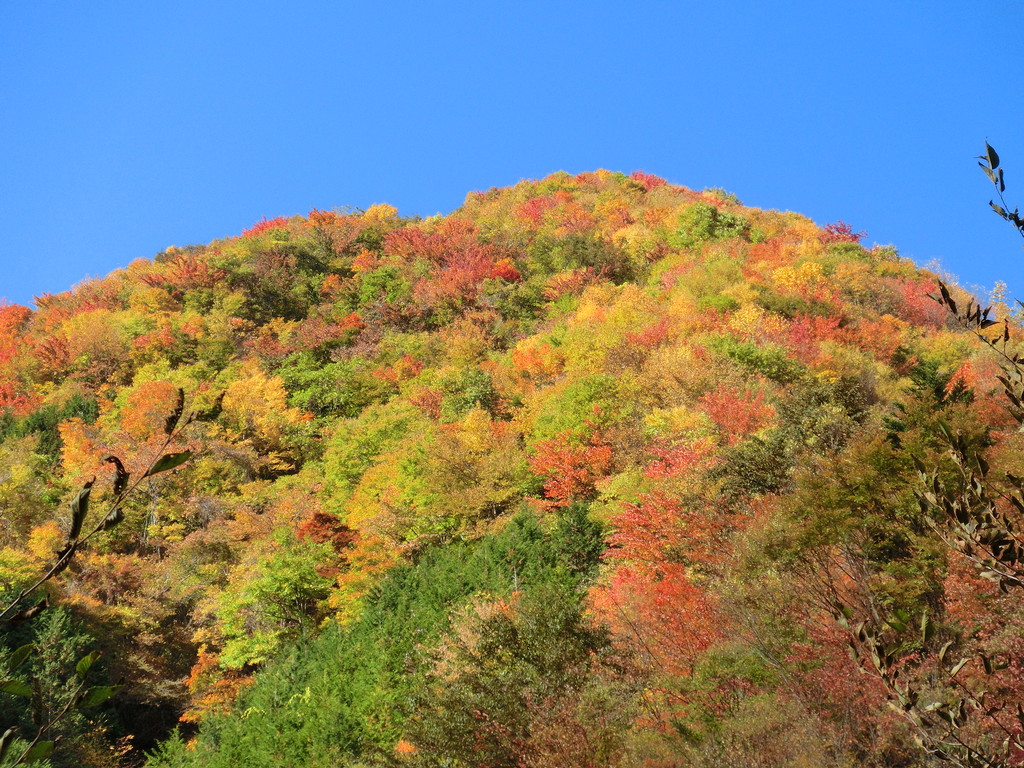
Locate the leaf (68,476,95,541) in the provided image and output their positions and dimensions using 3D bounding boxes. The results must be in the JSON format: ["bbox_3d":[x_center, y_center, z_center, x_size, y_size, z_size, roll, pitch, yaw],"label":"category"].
[{"bbox_3d":[-0.631,0.184,4.000,0.027,0.104,0.025,20,0,-8],"label":"leaf"}]

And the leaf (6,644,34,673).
[{"bbox_3d":[-0.704,0.393,3.900,0.026,0.055,0.018,44,0,-3],"label":"leaf"}]

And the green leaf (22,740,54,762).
[{"bbox_3d":[-0.678,0.527,3.900,0.055,0.026,0.017,-33,-1,0],"label":"green leaf"}]

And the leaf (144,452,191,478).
[{"bbox_3d":[-0.505,0.117,4.000,0.077,0.026,0.020,-29,2,0],"label":"leaf"}]

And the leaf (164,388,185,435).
[{"bbox_3d":[-0.496,0.040,4.000,0.020,0.070,0.020,16,0,-7],"label":"leaf"}]

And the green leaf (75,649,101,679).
[{"bbox_3d":[-0.608,0.402,3.900,0.025,0.052,0.018,38,0,-3],"label":"green leaf"}]

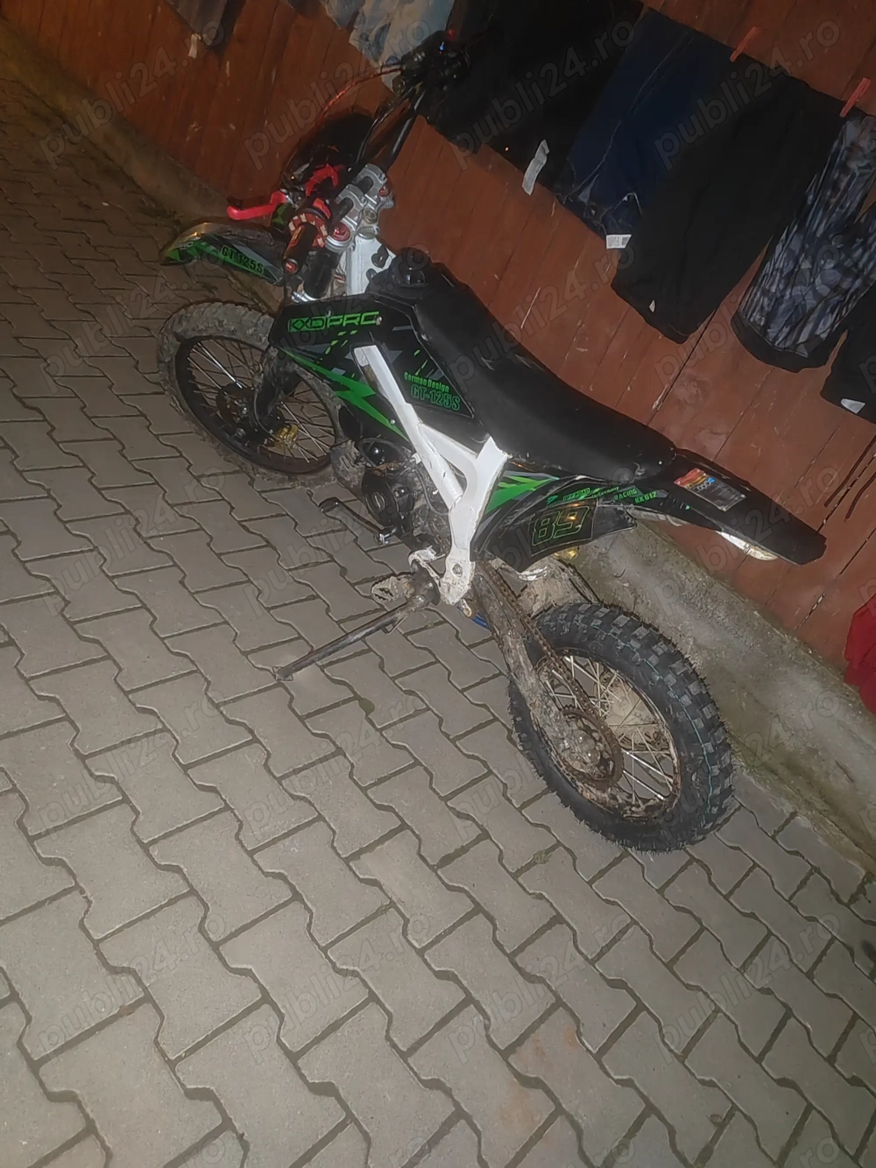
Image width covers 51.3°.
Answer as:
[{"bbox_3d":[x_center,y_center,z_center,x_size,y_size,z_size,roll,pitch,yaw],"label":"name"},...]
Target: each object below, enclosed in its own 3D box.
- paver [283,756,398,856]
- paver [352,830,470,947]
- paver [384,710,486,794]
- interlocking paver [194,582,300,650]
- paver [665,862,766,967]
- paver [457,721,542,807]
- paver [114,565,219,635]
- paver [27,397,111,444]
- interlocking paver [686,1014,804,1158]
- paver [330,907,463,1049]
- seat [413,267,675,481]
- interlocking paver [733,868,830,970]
[{"bbox_3d":[-0.191,0.440,1.735,0.198,0.066,0.164,43,35,25],"label":"paver"},{"bbox_3d":[-0.058,0.556,1.628,0.197,0.060,0.162,43,34,25],"label":"paver"},{"bbox_3d":[-0.015,0.382,1.953,0.198,0.066,0.164,43,35,25],"label":"paver"},{"bbox_3d":[-0.440,0.093,2.061,0.198,0.060,0.163,43,35,25],"label":"interlocking paver"},{"bbox_3d":[0.568,0.702,1.904,0.198,0.060,0.163,43,35,25],"label":"paver"},{"bbox_3d":[0.141,0.415,2.013,0.199,0.060,0.163,43,35,25],"label":"paver"},{"bbox_3d":[-0.600,0.054,1.998,0.199,0.060,0.163,43,35,25],"label":"paver"},{"bbox_3d":[-0.970,-0.404,2.375,0.197,0.060,0.162,43,34,25],"label":"paver"},{"bbox_3d":[0.516,0.874,1.576,0.197,0.060,0.162,43,34,26],"label":"interlocking paver"},{"bbox_3d":[-0.077,0.649,1.481,0.197,0.060,0.162,43,34,25],"label":"paver"},{"bbox_3d":[0.171,-0.343,1.638,0.200,0.145,0.590,-25,56,-35],"label":"seat"},{"bbox_3d":[0.720,0.730,1.952,0.197,0.060,0.162,43,34,26],"label":"interlocking paver"}]

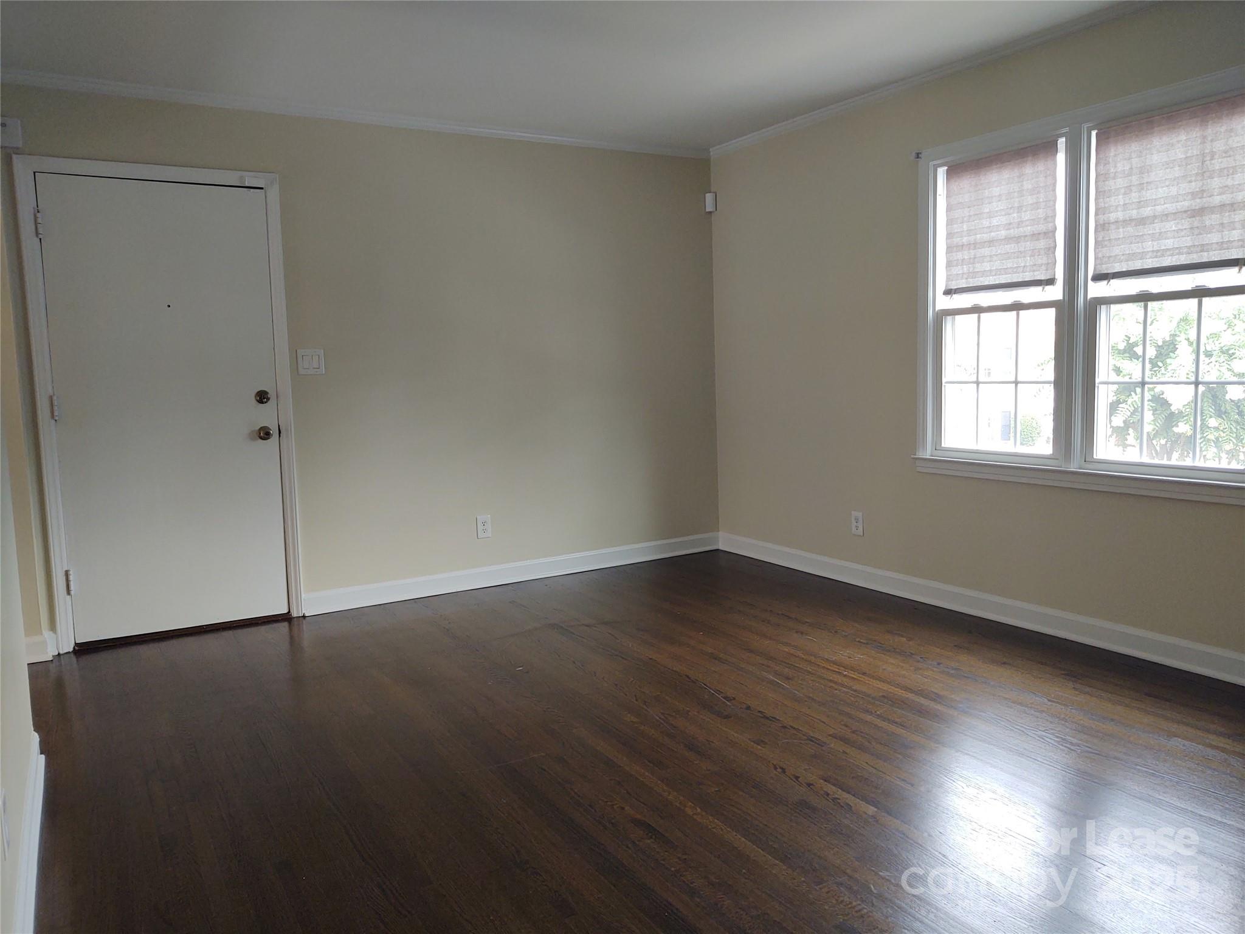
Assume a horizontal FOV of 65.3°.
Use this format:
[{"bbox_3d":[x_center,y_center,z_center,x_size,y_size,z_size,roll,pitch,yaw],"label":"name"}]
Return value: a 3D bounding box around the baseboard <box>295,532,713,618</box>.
[{"bbox_3d":[-0.480,0.571,5.410,2.523,0.108,0.018,-5,7,-31],"label":"baseboard"}]

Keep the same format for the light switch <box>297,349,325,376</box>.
[{"bbox_3d":[-1.500,-0.506,4.688,0.122,0.118,0.012,-5,7,-30],"label":"light switch"}]

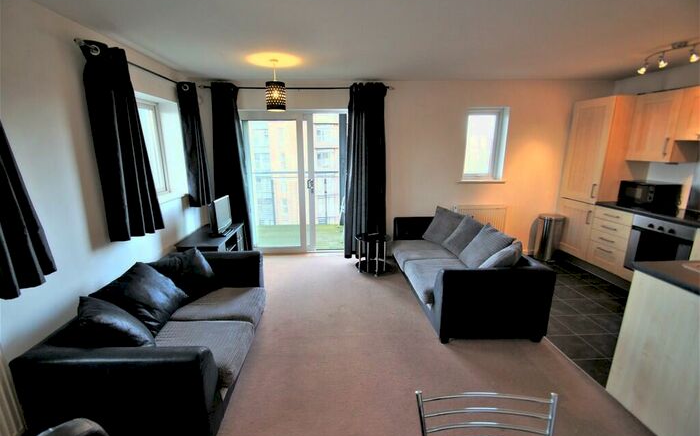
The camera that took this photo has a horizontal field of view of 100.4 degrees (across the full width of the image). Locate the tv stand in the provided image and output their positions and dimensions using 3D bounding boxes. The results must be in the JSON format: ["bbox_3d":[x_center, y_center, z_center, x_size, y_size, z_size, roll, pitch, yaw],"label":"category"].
[{"bbox_3d":[-1.673,0.458,3.647,0.485,0.548,0.910,-1,14,-3],"label":"tv stand"}]

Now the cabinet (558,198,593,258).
[{"bbox_3d":[3.300,0.134,3.931,0.580,0.725,0.600,-1,14,-3],"label":"cabinet"}]

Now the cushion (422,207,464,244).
[{"bbox_3d":[1.168,0.135,3.558,0.150,0.480,0.500,23,4,-29],"label":"cushion"}]

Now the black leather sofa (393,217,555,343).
[{"bbox_3d":[1.135,0.497,3.267,0.880,0.650,1.920,-1,14,-3],"label":"black leather sofa"}]

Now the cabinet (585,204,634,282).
[{"bbox_3d":[3.331,0.258,3.422,0.580,0.725,0.455,-1,14,-3],"label":"cabinet"}]

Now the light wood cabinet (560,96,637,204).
[{"bbox_3d":[3.299,-0.834,3.712,0.580,1.250,0.600,-1,14,-3],"label":"light wood cabinet"}]

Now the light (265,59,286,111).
[{"bbox_3d":[-0.766,-1.361,3.014,0.200,0.475,0.200,-1,14,-3],"label":"light"}]

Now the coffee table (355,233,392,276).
[{"bbox_3d":[0.316,0.468,3.813,0.450,0.450,0.450,-1,14,-3],"label":"coffee table"}]

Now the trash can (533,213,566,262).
[{"bbox_3d":[2.843,0.285,4.161,0.280,0.640,0.290,0,14,0],"label":"trash can"}]

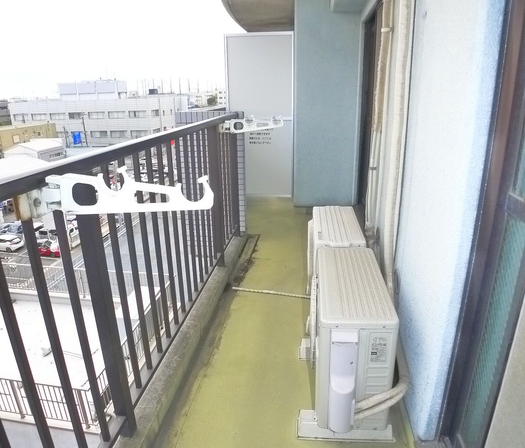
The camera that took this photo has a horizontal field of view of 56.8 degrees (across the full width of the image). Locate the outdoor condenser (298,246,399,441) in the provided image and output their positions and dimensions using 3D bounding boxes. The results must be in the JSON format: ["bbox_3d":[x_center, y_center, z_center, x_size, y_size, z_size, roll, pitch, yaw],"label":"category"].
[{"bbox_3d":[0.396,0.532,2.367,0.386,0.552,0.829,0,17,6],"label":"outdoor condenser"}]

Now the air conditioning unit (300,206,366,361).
[{"bbox_3d":[0.483,0.261,3.255,0.333,0.552,0.814,0,17,6],"label":"air conditioning unit"}]

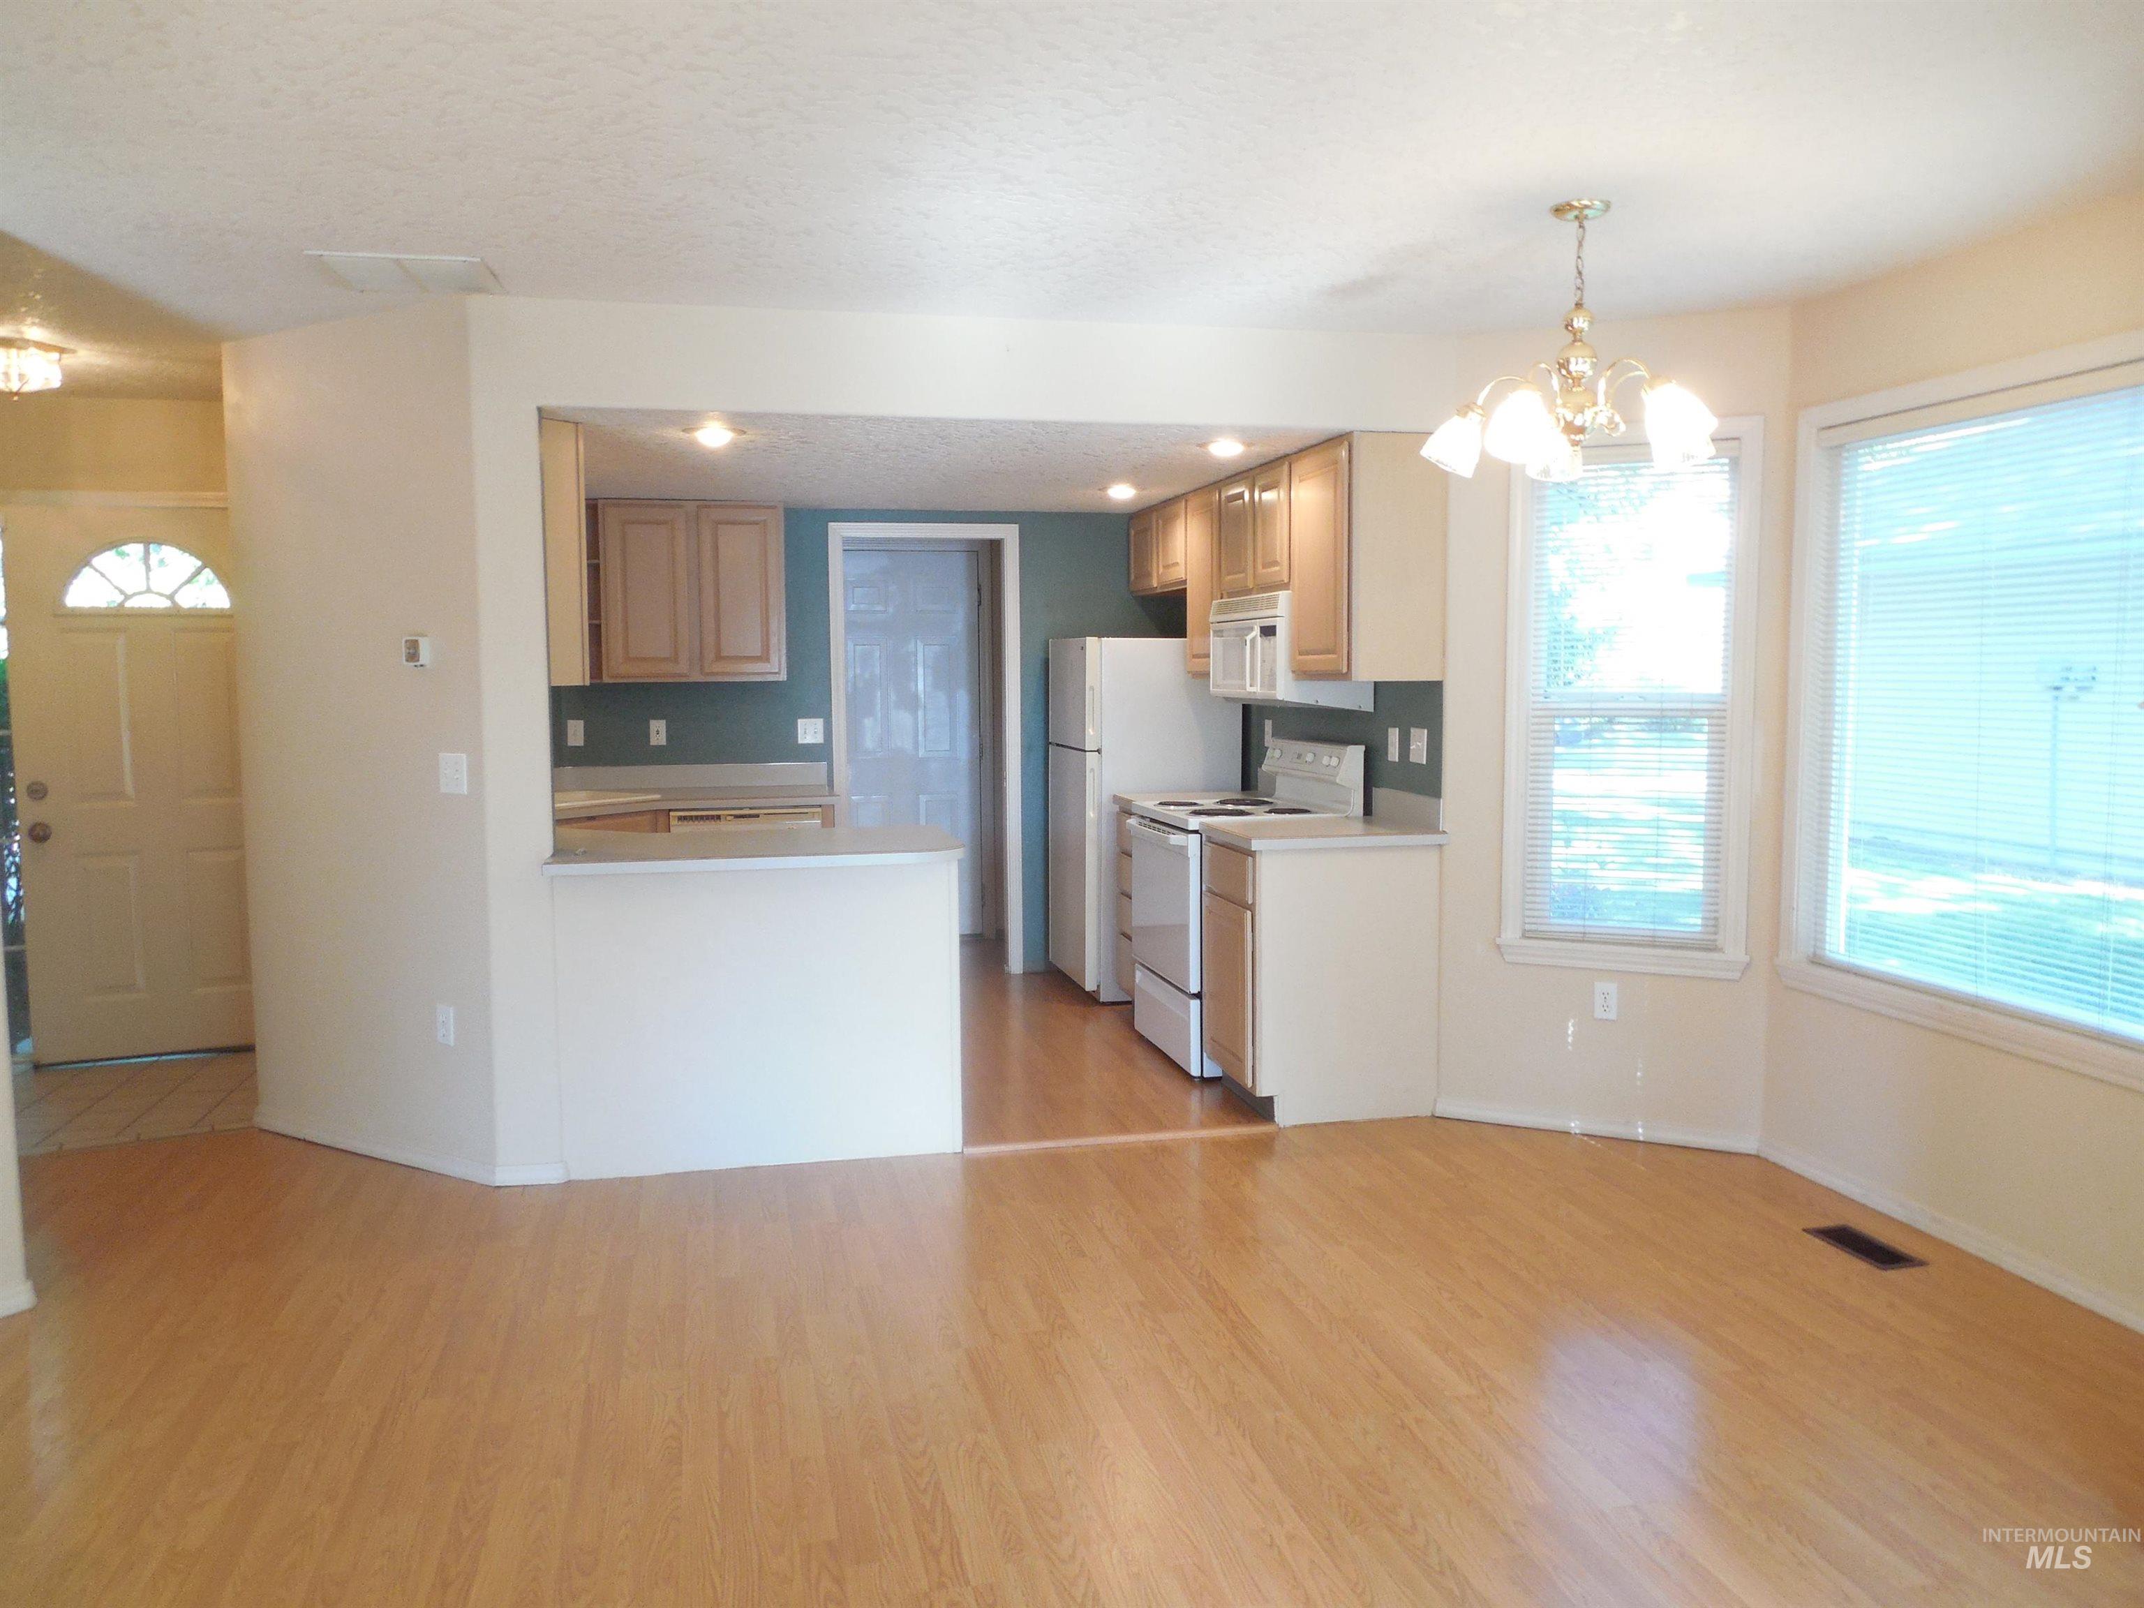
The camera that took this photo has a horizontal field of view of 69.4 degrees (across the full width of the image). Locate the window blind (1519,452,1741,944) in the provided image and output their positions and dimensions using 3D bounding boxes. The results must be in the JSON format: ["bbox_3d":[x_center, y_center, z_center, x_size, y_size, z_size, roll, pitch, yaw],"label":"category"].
[{"bbox_3d":[1.649,-0.321,4.603,0.575,1.495,0.050,2,6,24],"label":"window blind"}]

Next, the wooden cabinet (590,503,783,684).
[{"bbox_3d":[-1.633,-0.905,6.668,0.770,0.756,0.330,-2,5,-13],"label":"wooden cabinet"}]

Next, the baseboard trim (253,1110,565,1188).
[{"bbox_3d":[-2.008,1.017,4.639,1.278,0.058,0.116,3,6,31],"label":"baseboard trim"}]

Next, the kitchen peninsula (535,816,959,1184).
[{"bbox_3d":[-0.944,0.574,4.742,1.200,0.912,0.725,-1,5,-13],"label":"kitchen peninsula"}]

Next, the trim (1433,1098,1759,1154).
[{"bbox_3d":[1.595,0.990,4.734,0.940,0.058,0.016,2,6,24],"label":"trim"}]

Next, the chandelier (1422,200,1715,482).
[{"bbox_3d":[1.114,-1.019,3.425,0.645,0.580,0.645,-2,5,-13],"label":"chandelier"}]

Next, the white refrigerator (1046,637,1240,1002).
[{"bbox_3d":[0.325,0.041,6.989,0.700,1.564,0.735,-1,5,-13],"label":"white refrigerator"}]

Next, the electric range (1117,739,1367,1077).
[{"bbox_3d":[0.621,0.352,5.725,0.665,1.150,0.765,-2,5,-13],"label":"electric range"}]

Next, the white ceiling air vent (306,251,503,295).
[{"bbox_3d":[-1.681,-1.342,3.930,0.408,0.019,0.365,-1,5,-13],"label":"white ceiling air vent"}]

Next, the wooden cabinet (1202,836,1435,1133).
[{"bbox_3d":[0.799,0.544,5.105,0.630,0.876,0.540,-2,5,-13],"label":"wooden cabinet"}]

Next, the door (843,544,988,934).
[{"bbox_3d":[-0.881,-0.305,8.171,0.815,2.027,0.040,-2,5,-13],"label":"door"}]

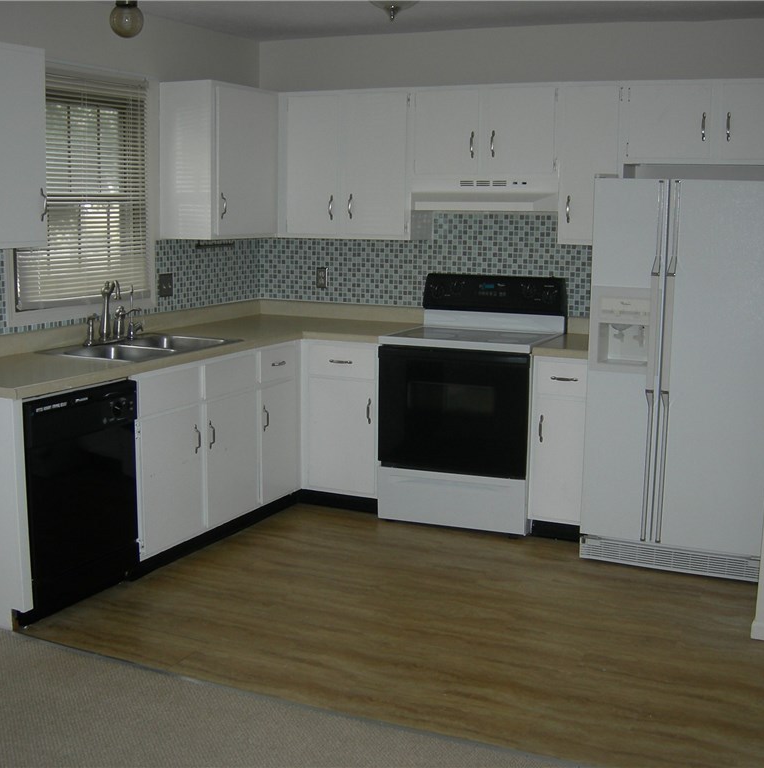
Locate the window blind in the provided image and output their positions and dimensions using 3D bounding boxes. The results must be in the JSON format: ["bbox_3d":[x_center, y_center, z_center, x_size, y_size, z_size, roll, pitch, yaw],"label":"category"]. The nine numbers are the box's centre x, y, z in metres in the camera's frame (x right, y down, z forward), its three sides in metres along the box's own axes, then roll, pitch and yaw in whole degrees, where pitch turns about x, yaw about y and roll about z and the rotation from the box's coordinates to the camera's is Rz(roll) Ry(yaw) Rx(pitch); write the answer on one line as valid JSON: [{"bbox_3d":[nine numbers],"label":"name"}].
[{"bbox_3d":[-1.331,-0.873,4.806,0.045,1.027,0.897,5,11,27],"label":"window blind"}]

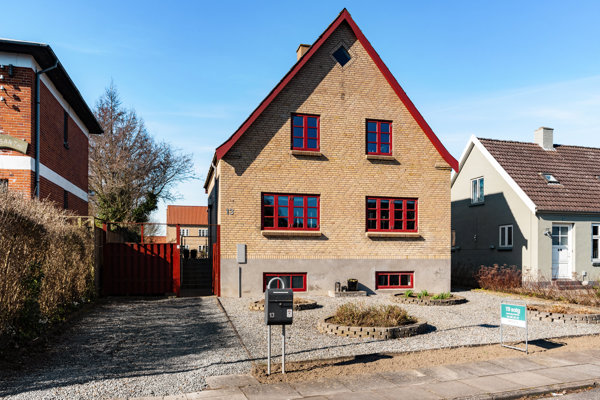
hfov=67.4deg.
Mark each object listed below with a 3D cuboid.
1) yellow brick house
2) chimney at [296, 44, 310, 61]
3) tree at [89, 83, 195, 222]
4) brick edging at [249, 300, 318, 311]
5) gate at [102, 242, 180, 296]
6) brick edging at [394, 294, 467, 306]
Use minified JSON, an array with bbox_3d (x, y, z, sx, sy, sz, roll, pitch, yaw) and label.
[{"bbox_3d":[0.540,-1.300,17.700,8.050,8.950,7.500,1,-4,-14],"label":"yellow brick house"},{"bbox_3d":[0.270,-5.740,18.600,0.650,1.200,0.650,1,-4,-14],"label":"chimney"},{"bbox_3d":[-8.850,-0.900,24.000,6.500,9.900,6.200,1,-4,-14],"label":"tree"},{"bbox_3d":[-0.400,2.560,11.000,1.680,0.200,1.600,0,-4,0],"label":"brick edging"},{"bbox_3d":[-4.540,1.990,12.900,2.150,1.550,0.100,1,-4,-14],"label":"gate"},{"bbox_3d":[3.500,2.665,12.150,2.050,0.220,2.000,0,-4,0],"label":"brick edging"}]

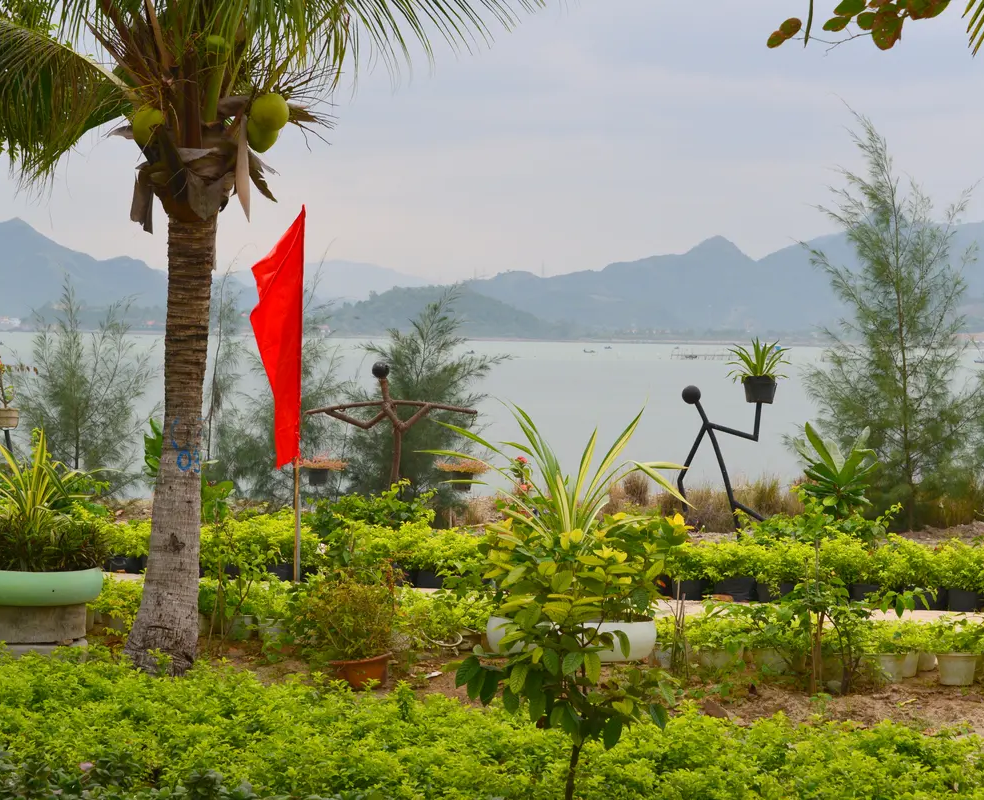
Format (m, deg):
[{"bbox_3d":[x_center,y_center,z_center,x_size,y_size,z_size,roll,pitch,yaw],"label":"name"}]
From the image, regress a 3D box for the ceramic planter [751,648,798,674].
[{"bbox_3d":[1.522,1.424,11.200,0.235,0.160,0.235,1,2,0],"label":"ceramic planter"}]

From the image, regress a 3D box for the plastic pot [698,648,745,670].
[{"bbox_3d":[1.227,1.402,11.039,0.235,0.165,0.235,1,2,0],"label":"plastic pot"}]

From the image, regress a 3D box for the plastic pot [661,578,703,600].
[{"bbox_3d":[1.343,1.332,14.550,0.265,0.170,0.265,1,2,0],"label":"plastic pot"}]

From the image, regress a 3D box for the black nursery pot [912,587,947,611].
[{"bbox_3d":[3.020,1.381,14.250,0.250,0.170,0.250,1,2,0],"label":"black nursery pot"}]

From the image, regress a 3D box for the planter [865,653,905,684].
[{"bbox_3d":[2.090,1.414,10.951,0.218,0.160,0.218,1,2,0],"label":"planter"}]

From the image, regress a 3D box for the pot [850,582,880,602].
[{"bbox_3d":[2.620,1.357,14.400,0.245,0.165,0.245,1,2,0],"label":"pot"}]

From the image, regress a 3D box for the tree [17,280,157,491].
[{"bbox_3d":[-4.327,-0.118,22.135,1.482,2.332,1.482,1,2,0],"label":"tree"}]

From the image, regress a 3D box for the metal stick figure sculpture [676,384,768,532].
[{"bbox_3d":[1.853,0.600,16.381,0.795,1.431,0.199,1,2,12],"label":"metal stick figure sculpture"}]

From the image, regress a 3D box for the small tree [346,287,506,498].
[{"bbox_3d":[-0.709,-0.027,22.000,1.700,2.380,1.700,1,2,0],"label":"small tree"}]

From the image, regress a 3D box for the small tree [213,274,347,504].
[{"bbox_3d":[-2.177,-0.093,21.248,1.382,2.404,1.382,1,2,0],"label":"small tree"}]

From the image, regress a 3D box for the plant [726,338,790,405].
[{"bbox_3d":[2.444,-0.262,19.000,0.580,0.600,0.560,1,2,0],"label":"plant"}]

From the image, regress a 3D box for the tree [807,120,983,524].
[{"bbox_3d":[3.838,-0.755,19.803,1.684,3.987,1.684,1,2,0],"label":"tree"}]

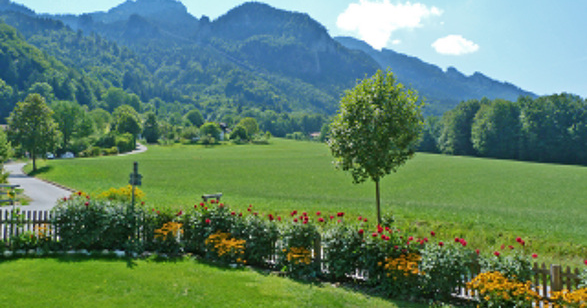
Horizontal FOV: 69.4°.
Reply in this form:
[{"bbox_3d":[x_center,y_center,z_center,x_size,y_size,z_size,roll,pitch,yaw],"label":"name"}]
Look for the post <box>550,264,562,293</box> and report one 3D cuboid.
[{"bbox_3d":[4.839,2.502,7.800,0.140,0.920,0.140,-1,-2,38],"label":"post"}]

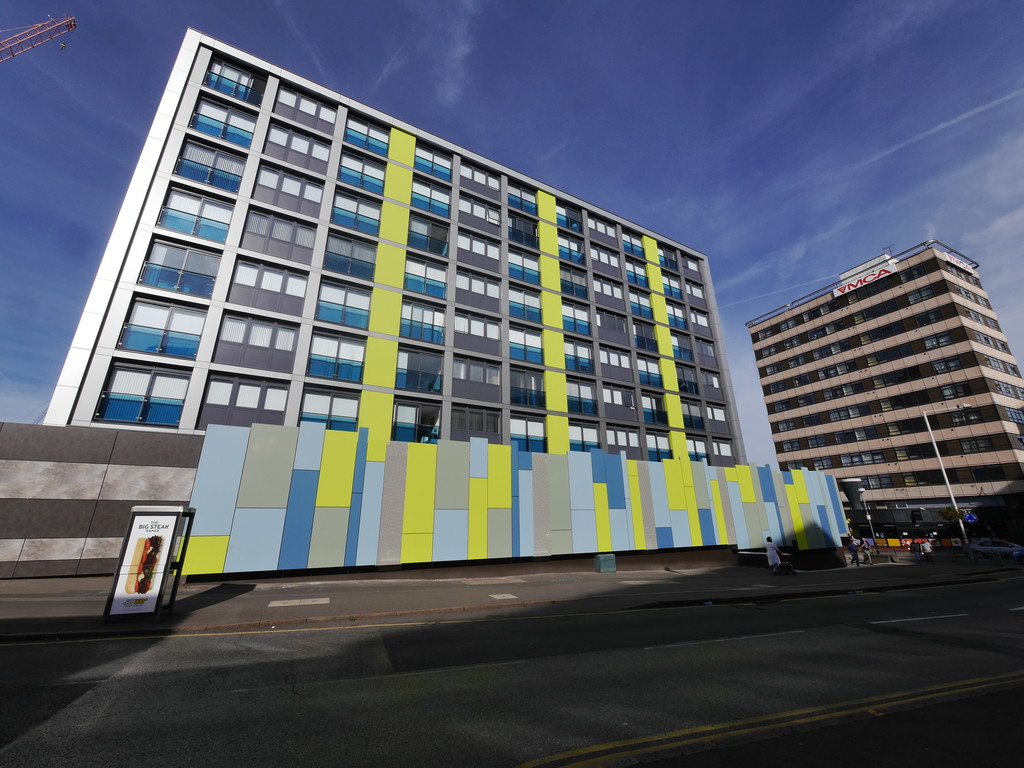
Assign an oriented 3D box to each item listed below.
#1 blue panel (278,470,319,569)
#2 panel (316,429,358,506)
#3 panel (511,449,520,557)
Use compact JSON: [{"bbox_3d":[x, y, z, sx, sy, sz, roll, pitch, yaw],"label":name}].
[{"bbox_3d":[-7.291,4.612,14.256,0.847,3.220,0.080,9,-22,-27],"label":"blue panel"},{"bbox_3d":[-6.182,2.996,14.724,1.125,2.646,0.080,9,-21,-28],"label":"panel"},{"bbox_3d":[0.147,4.897,17.769,0.365,4.703,0.080,9,-21,-28],"label":"panel"}]

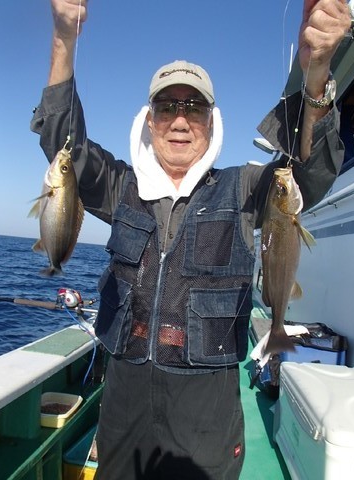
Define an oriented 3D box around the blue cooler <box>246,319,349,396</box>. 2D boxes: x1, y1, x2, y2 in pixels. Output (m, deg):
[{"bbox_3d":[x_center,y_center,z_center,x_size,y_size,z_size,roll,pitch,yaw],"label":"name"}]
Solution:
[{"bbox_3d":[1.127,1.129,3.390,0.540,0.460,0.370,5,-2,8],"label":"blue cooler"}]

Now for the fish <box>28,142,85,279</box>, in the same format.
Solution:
[{"bbox_3d":[-0.268,-0.064,0.870,0.115,0.290,0.055,6,-2,-12],"label":"fish"}]

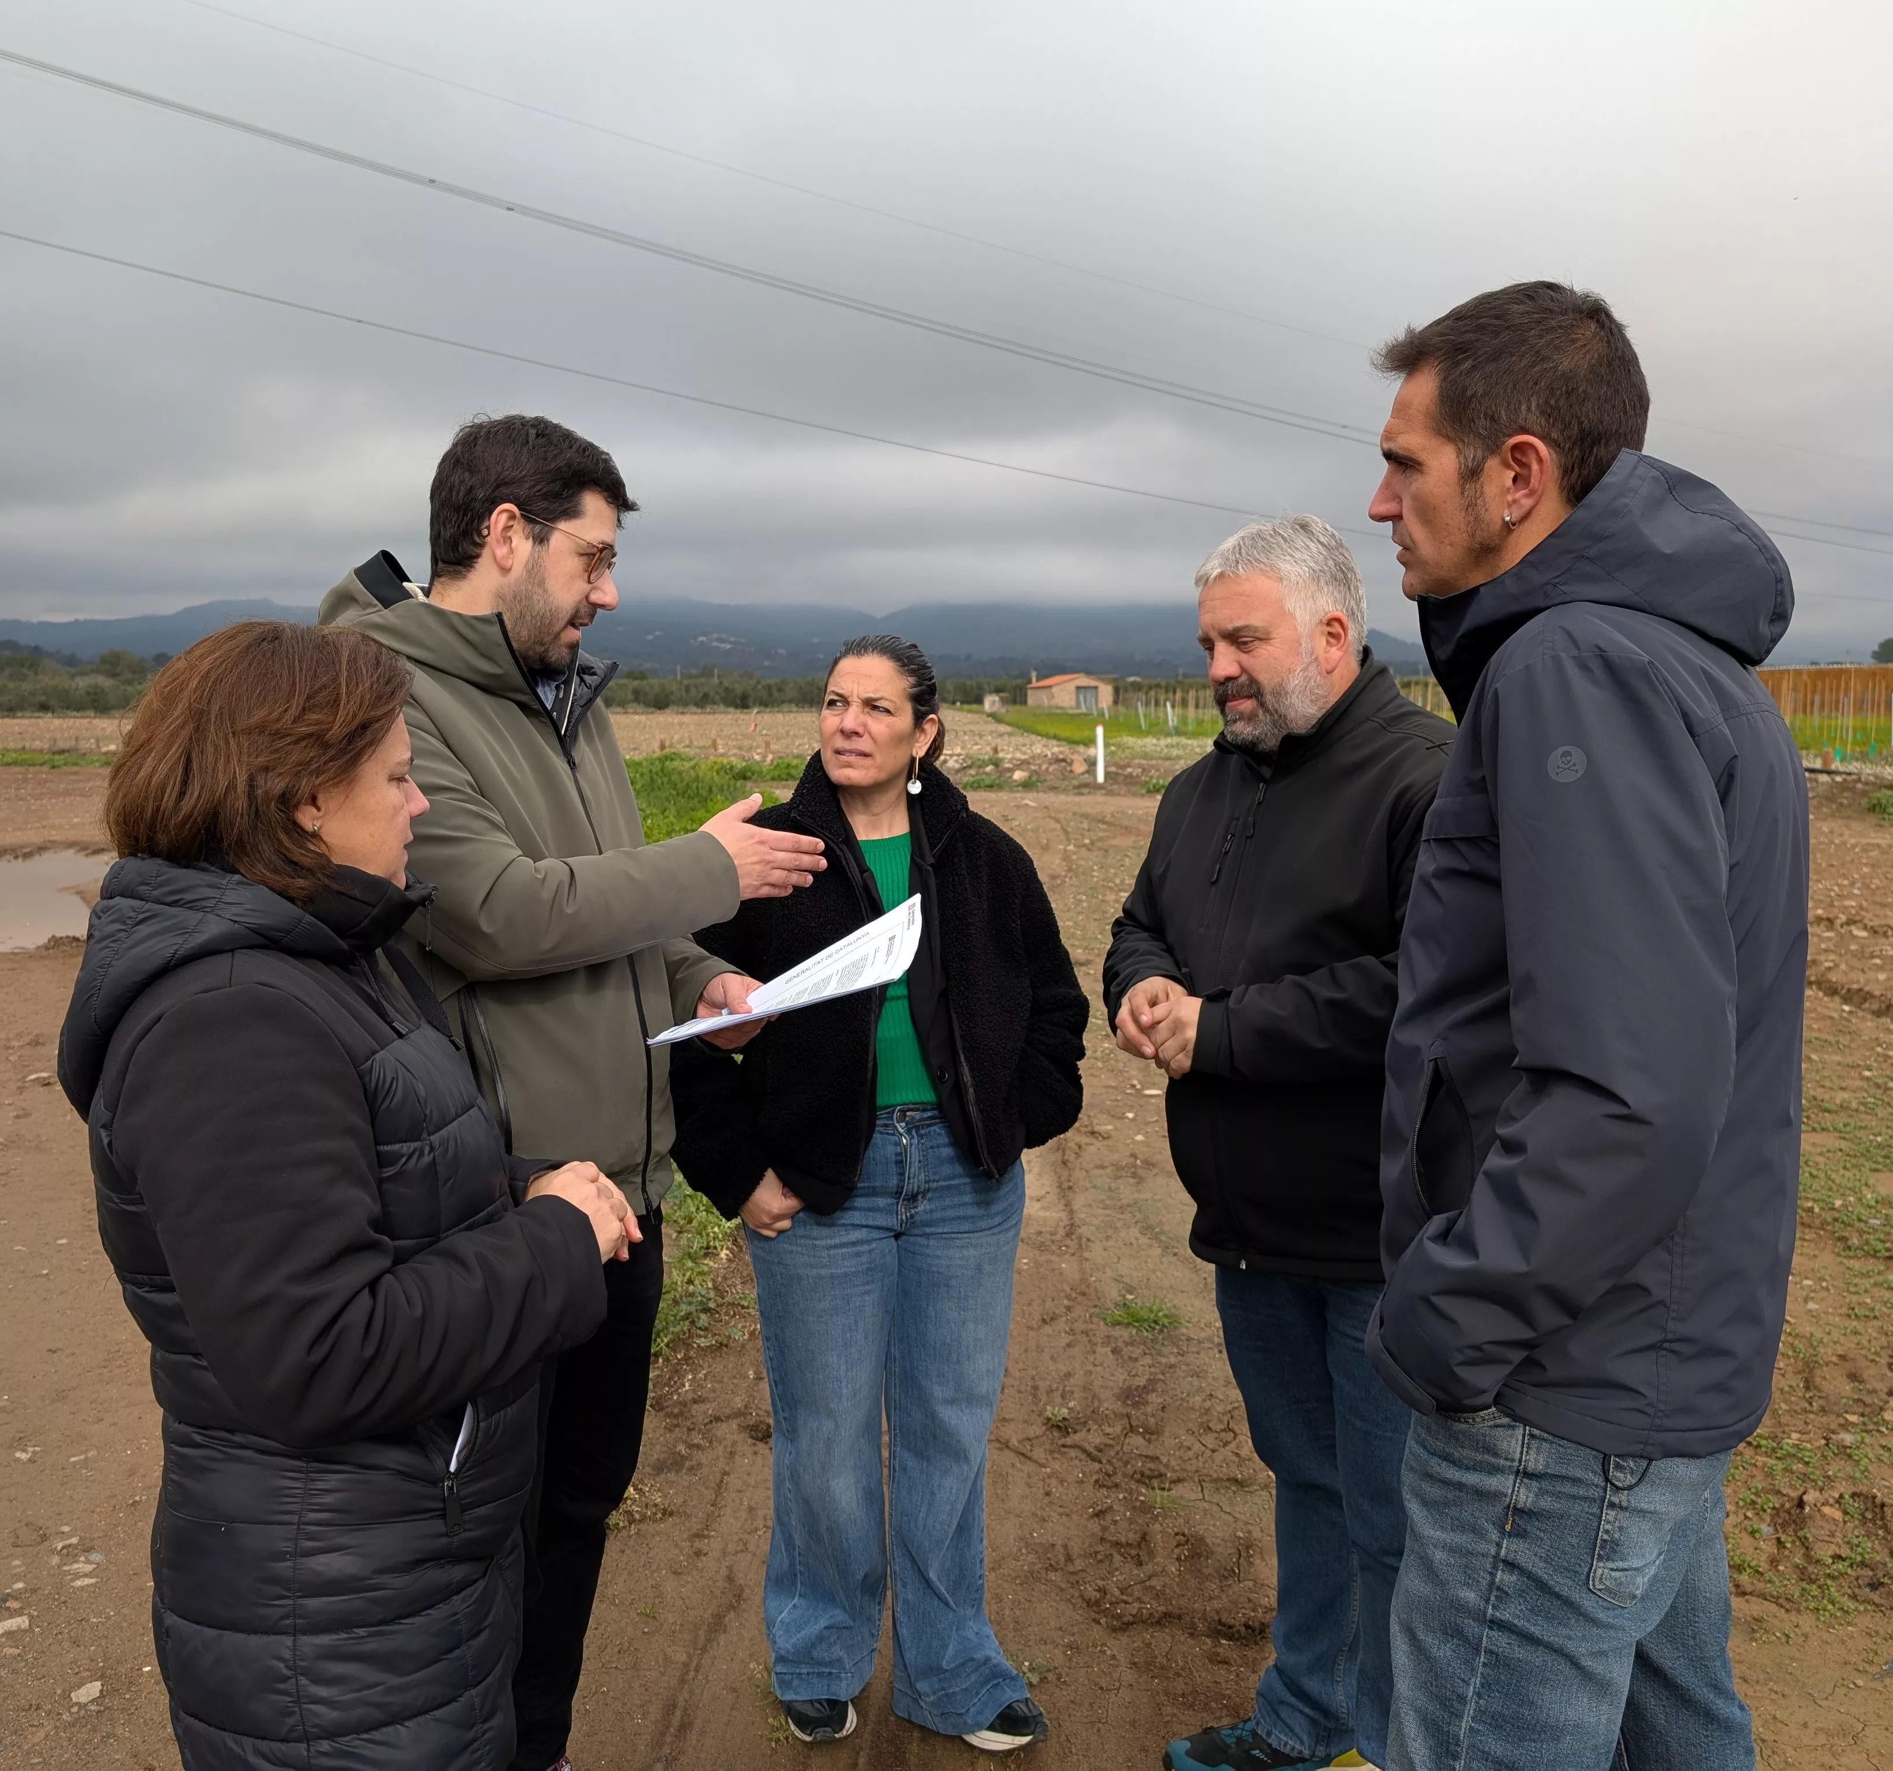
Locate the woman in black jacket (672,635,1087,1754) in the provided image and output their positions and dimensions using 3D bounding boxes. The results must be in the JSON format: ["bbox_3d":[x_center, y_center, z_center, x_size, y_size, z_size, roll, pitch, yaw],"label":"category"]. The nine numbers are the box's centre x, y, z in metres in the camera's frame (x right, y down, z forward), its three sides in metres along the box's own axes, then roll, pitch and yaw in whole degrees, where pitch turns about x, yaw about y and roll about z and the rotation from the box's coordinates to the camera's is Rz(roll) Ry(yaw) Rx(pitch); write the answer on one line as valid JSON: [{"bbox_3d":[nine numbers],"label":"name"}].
[{"bbox_3d":[-0.098,0.457,2.470,0.600,1.650,0.370,-1,7,-9],"label":"woman in black jacket"}]

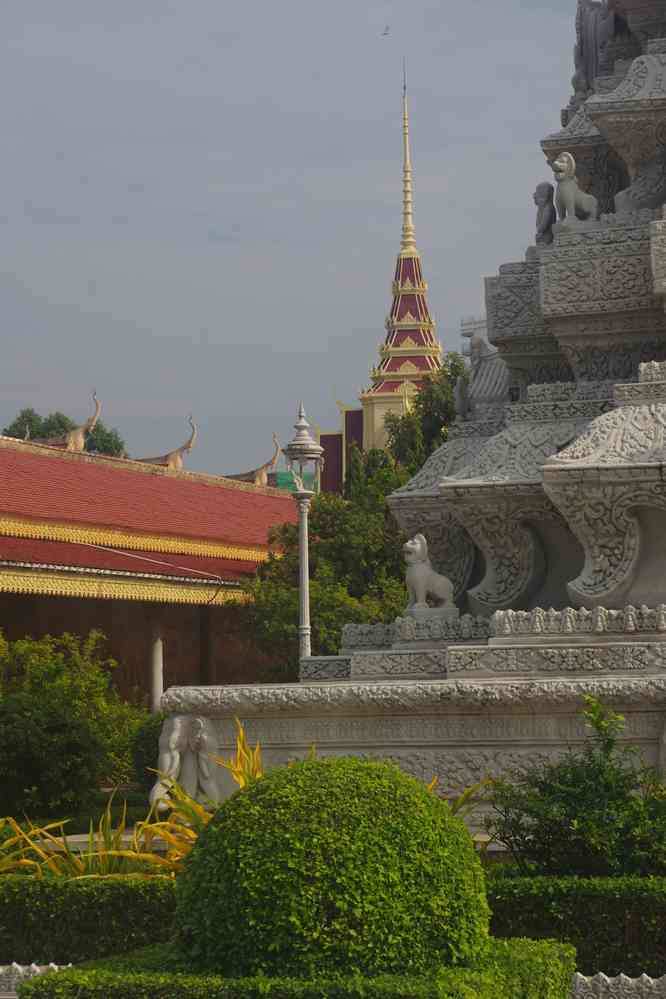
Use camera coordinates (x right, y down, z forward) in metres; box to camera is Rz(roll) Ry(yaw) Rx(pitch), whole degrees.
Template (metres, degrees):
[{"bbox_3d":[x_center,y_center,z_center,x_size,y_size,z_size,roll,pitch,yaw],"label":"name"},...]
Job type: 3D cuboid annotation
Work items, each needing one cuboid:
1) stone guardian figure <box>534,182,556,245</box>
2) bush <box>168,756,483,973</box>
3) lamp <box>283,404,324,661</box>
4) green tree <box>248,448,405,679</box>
[{"bbox_3d":[1.803,-2.426,19.300,0.200,0.540,0.210,-3,-5,18],"label":"stone guardian figure"},{"bbox_3d":[0.002,1.612,10.300,1.420,0.920,1.420,-1,-5,0],"label":"bush"},{"bbox_3d":[-0.308,1.286,25.000,0.470,4.680,0.470,-3,-5,18],"label":"lamp"},{"bbox_3d":[-0.008,1.738,35.000,3.400,5.200,3.400,-3,-5,18],"label":"green tree"}]

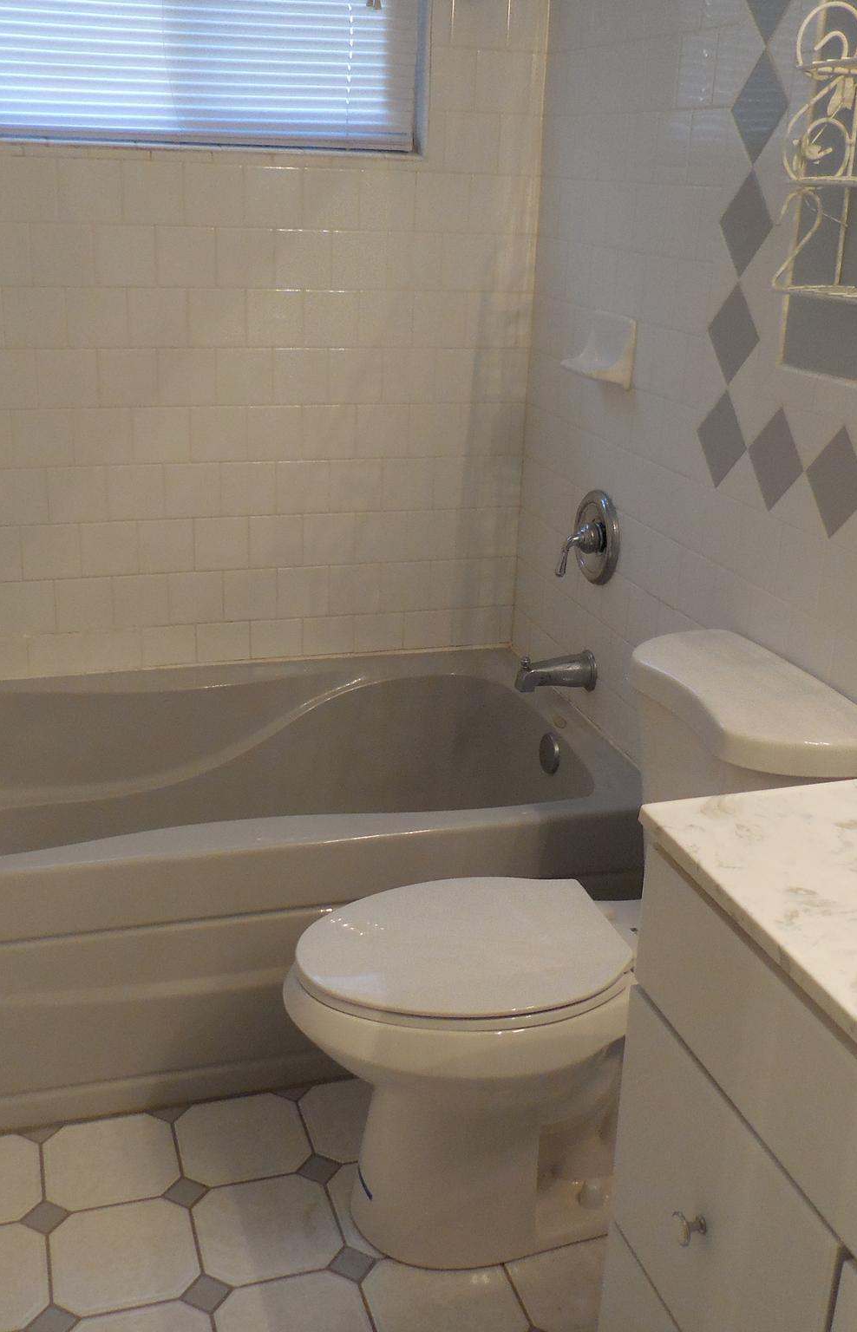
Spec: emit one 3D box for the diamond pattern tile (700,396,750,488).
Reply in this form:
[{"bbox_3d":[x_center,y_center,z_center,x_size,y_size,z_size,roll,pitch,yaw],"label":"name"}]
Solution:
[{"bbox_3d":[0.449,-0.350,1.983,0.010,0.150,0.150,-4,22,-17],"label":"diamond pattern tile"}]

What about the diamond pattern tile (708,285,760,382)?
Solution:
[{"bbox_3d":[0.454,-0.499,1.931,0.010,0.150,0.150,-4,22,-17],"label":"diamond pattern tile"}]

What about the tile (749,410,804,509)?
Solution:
[{"bbox_3d":[0.484,-0.285,1.783,0.010,0.147,0.147,-4,22,-17],"label":"tile"}]

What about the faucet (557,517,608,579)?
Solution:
[{"bbox_3d":[0.277,-0.216,2.343,0.075,0.105,0.056,-4,22,-17],"label":"faucet"}]

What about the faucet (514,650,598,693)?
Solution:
[{"bbox_3d":[0.243,0.017,2.486,0.161,0.083,0.064,-4,22,-17],"label":"faucet"}]

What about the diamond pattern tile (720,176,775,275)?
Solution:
[{"bbox_3d":[0.450,-0.623,1.810,0.010,0.147,0.147,-4,22,-17],"label":"diamond pattern tile"}]

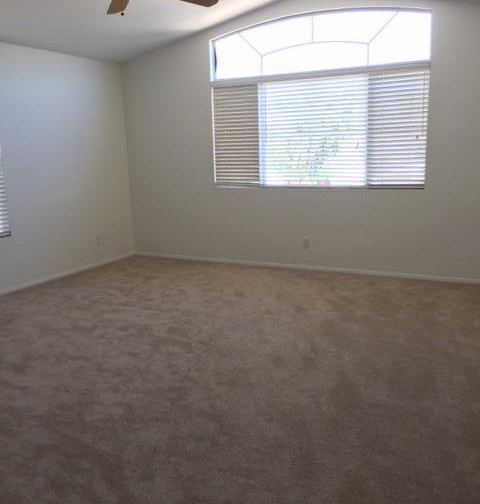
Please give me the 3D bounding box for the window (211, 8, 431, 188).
[{"bbox_3d":[0.769,-1.604,5.794,2.429,1.825,0.120,4,12,27],"label":"window"}]

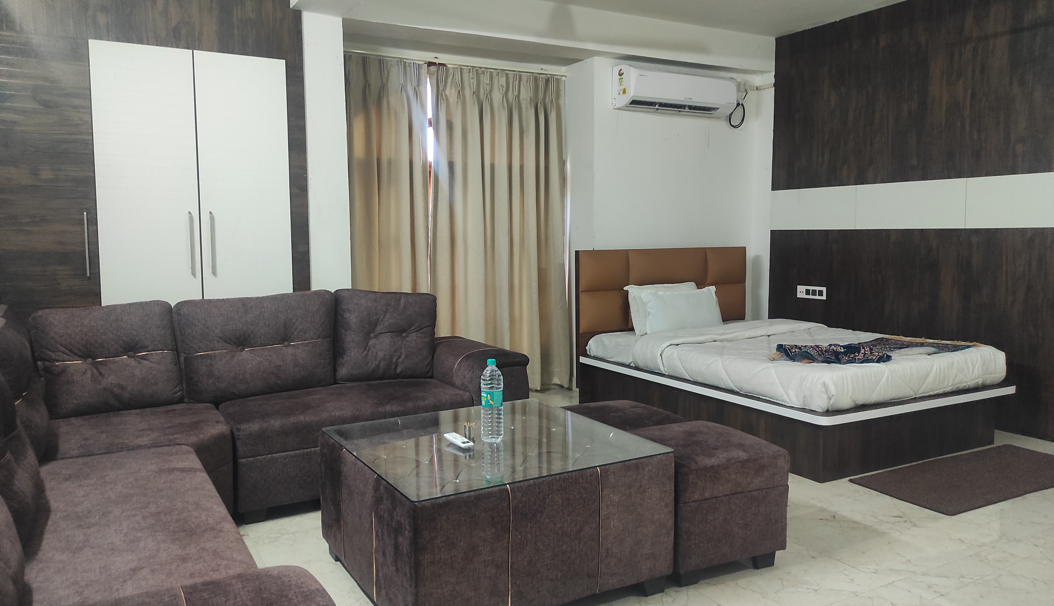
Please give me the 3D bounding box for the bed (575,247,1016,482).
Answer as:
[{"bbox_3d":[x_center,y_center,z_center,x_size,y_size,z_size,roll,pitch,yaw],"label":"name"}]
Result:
[{"bbox_3d":[1.504,0.208,4.670,1.515,1.052,2.083,-3,6,-28],"label":"bed"}]

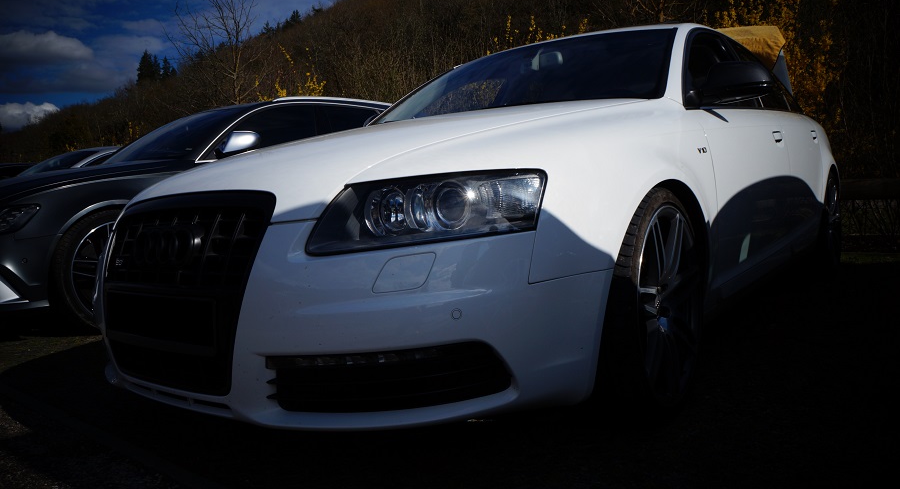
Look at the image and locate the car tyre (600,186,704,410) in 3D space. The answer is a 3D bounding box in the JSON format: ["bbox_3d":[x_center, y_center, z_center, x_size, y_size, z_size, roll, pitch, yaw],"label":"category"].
[{"bbox_3d":[0.504,0.171,1.905,0.250,0.670,0.670,0,6,35],"label":"car tyre"}]

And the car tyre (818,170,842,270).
[{"bbox_3d":[2.226,-0.128,4.152,0.250,0.670,0.670,0,6,38],"label":"car tyre"}]

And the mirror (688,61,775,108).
[{"bbox_3d":[0.937,-0.534,2.264,0.230,0.150,0.200,0,6,38],"label":"mirror"}]

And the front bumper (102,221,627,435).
[{"bbox_3d":[-0.538,0.148,1.839,1.850,0.440,0.605,0,6,38],"label":"front bumper"}]

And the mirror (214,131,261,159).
[{"bbox_3d":[-1.348,-0.634,4.300,0.240,0.165,0.200,0,6,38],"label":"mirror"}]

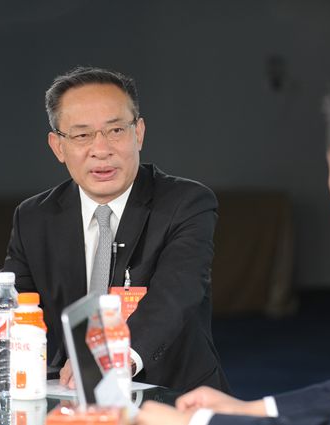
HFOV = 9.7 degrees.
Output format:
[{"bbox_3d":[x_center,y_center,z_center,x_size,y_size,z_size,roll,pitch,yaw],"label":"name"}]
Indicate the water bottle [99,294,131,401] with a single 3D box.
[{"bbox_3d":[-0.090,0.246,3.280,0.067,0.215,0.067,0,4,0],"label":"water bottle"}]

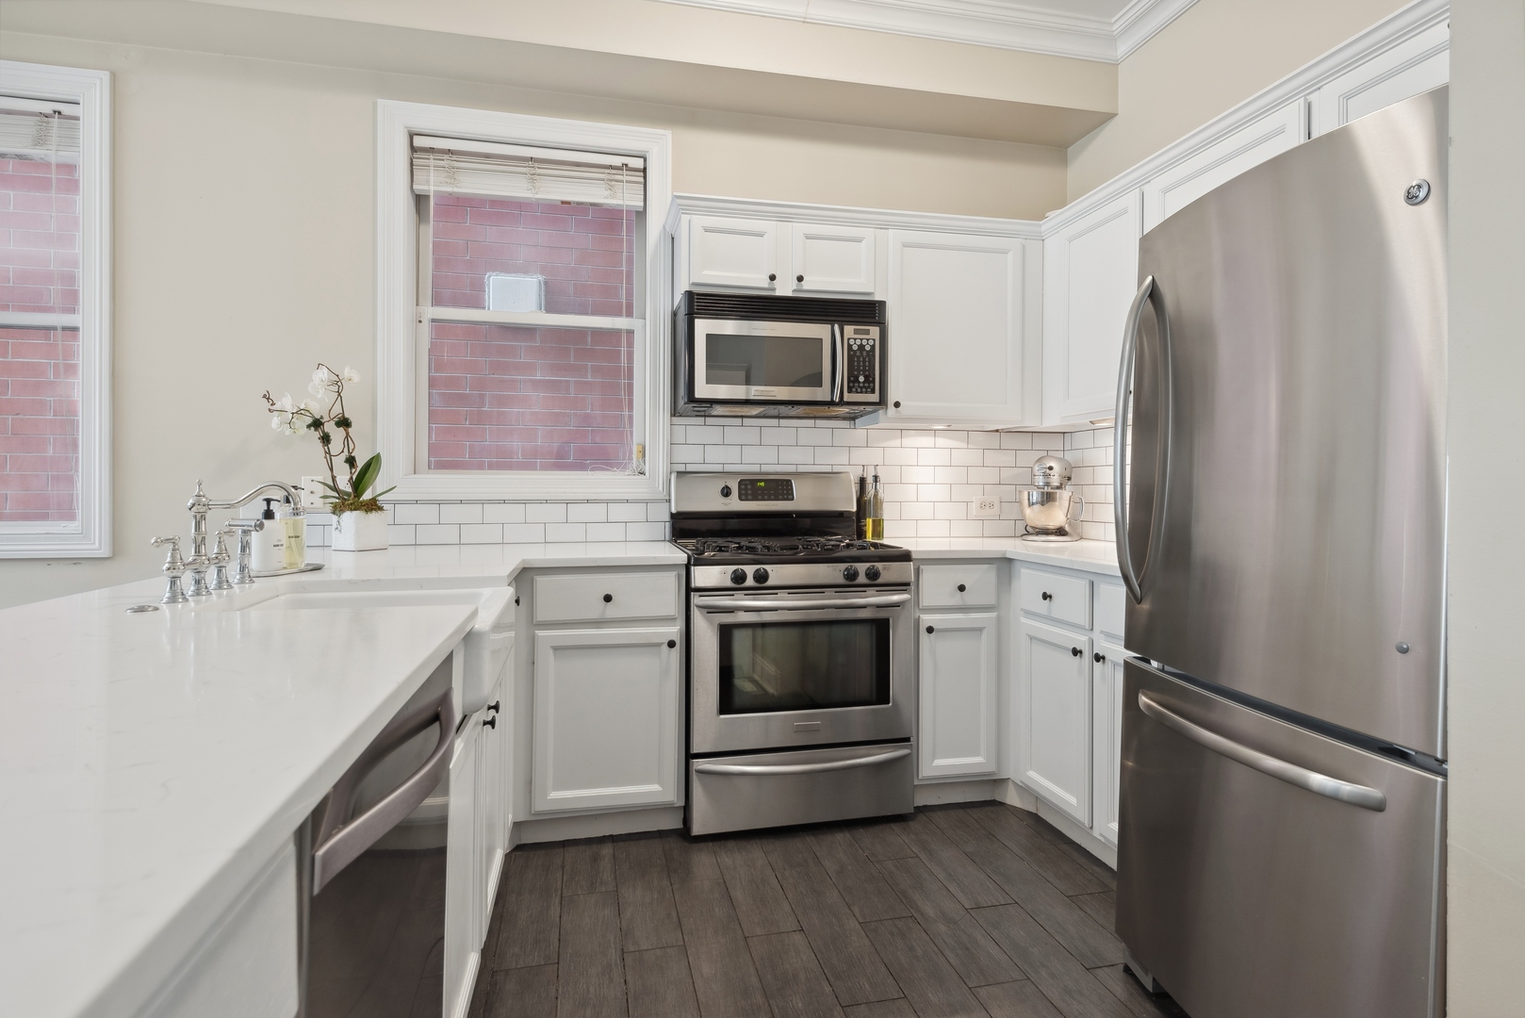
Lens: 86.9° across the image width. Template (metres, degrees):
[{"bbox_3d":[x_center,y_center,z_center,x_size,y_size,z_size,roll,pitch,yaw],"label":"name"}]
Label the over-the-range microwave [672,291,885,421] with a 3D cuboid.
[{"bbox_3d":[0.057,-0.572,3.097,0.760,0.422,0.400,0,1,-13],"label":"over-the-range microwave"}]

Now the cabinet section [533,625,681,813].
[{"bbox_3d":[-0.548,0.664,2.808,0.452,0.574,0.500,0,1,-13],"label":"cabinet section"}]

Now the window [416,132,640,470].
[{"bbox_3d":[-0.890,-0.774,3.126,0.867,1.277,0.100,0,1,-13],"label":"window"}]

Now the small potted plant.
[{"bbox_3d":[-1.490,-0.178,2.777,0.405,0.648,0.250,0,1,-13],"label":"small potted plant"}]

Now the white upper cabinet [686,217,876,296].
[{"bbox_3d":[0.047,-0.918,3.128,0.759,0.287,0.345,0,1,-13],"label":"white upper cabinet"}]

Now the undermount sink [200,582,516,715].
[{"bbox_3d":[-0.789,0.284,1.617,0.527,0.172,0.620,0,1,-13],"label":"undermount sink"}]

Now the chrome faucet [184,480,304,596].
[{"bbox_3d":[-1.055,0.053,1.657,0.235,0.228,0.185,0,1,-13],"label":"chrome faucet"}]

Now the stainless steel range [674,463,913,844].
[{"bbox_3d":[0.083,0.453,2.952,0.760,1.184,0.675,0,1,-13],"label":"stainless steel range"}]

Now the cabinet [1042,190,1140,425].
[{"bbox_3d":[1.329,-0.702,2.957,0.335,0.740,0.570,0,1,-13],"label":"cabinet"}]

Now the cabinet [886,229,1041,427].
[{"bbox_3d":[0.757,-0.705,3.287,0.668,0.728,0.345,0,1,-13],"label":"cabinet"}]

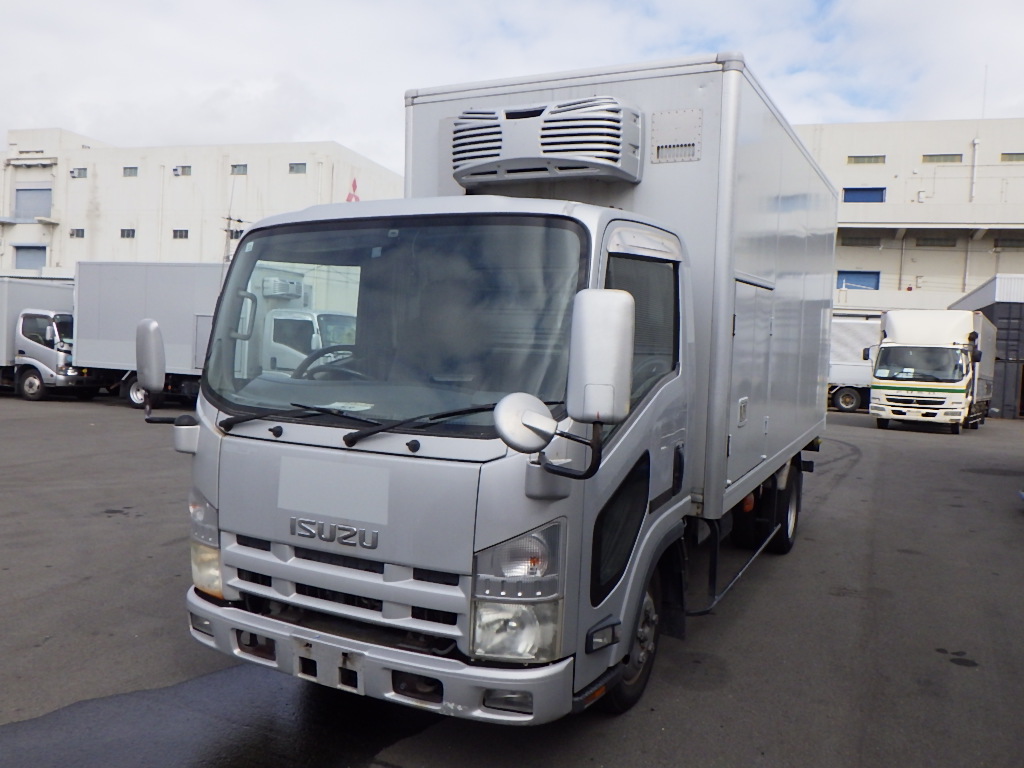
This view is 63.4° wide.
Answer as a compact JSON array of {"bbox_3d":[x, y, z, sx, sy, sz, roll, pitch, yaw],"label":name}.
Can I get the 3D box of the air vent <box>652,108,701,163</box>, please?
[{"bbox_3d":[0.826,-1.252,4.180,0.260,0.259,0.030,4,5,27],"label":"air vent"}]

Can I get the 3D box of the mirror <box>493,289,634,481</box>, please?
[{"bbox_3d":[0.158,-0.008,2.418,0.369,0.556,0.222,4,5,27],"label":"mirror"}]

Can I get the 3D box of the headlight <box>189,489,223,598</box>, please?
[{"bbox_3d":[-1.239,0.600,3.417,0.278,0.505,0.202,4,5,27],"label":"headlight"}]

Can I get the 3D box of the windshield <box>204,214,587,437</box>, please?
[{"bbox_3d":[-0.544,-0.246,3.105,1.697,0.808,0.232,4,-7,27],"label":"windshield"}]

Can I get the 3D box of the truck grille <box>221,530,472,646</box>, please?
[{"bbox_3d":[-0.636,0.741,3.048,1.141,0.268,0.131,4,5,27],"label":"truck grille"}]

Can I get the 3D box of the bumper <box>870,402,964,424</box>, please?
[{"bbox_3d":[10.593,0.764,21.593,2.200,0.370,0.400,4,2,33],"label":"bumper"}]

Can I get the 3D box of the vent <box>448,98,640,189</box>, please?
[{"bbox_3d":[0.165,-1.256,4.369,1.000,0.404,0.293,4,5,27],"label":"vent"}]

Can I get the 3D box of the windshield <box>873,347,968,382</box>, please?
[{"bbox_3d":[10.754,-0.506,21.801,2.120,0.880,0.300,4,-6,33],"label":"windshield"}]

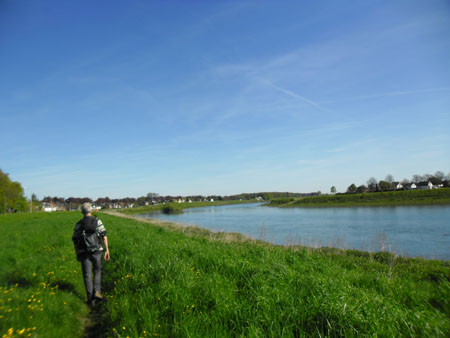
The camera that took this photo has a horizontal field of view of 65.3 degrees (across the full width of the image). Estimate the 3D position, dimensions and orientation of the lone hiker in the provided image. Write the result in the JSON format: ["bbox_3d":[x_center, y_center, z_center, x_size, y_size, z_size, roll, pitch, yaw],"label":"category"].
[{"bbox_3d":[-2.357,1.478,6.200,0.650,1.740,0.600,-1,-5,-17],"label":"lone hiker"}]

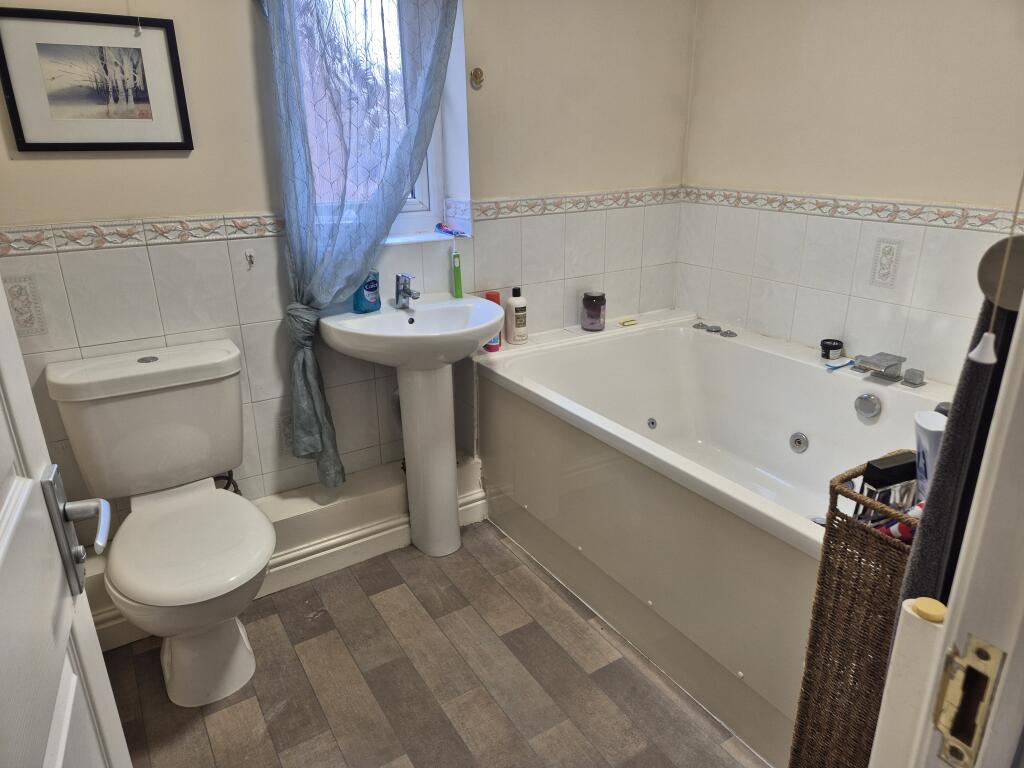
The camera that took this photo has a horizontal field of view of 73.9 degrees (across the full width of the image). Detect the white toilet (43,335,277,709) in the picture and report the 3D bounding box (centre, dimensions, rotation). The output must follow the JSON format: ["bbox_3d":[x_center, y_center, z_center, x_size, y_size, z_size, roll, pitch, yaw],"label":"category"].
[{"bbox_3d":[-0.808,0.367,1.712,0.438,0.776,0.702,-13,23,-31],"label":"white toilet"}]

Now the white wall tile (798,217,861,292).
[{"bbox_3d":[1.121,-0.455,2.399,0.010,0.251,0.203,-13,23,-31],"label":"white wall tile"}]

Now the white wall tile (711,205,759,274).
[{"bbox_3d":[0.894,-0.569,2.720,0.010,0.251,0.203,-13,23,-31],"label":"white wall tile"}]

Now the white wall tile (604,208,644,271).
[{"bbox_3d":[0.455,-0.581,2.734,0.200,0.247,0.012,-13,23,-31],"label":"white wall tile"}]

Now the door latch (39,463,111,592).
[{"bbox_3d":[-0.486,0.191,0.768,0.058,0.152,0.146,-9,22,-23],"label":"door latch"}]

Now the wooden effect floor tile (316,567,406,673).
[{"bbox_3d":[-0.456,0.680,1.991,0.117,0.010,0.466,-12,23,-29],"label":"wooden effect floor tile"}]

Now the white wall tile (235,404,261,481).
[{"bbox_3d":[-0.900,0.198,2.115,0.203,0.251,0.010,-13,23,-31],"label":"white wall tile"}]

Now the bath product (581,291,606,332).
[{"bbox_3d":[0.317,-0.281,2.614,0.096,0.137,0.096,0,20,0],"label":"bath product"}]

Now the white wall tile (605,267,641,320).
[{"bbox_3d":[0.457,-0.365,2.812,0.200,0.212,0.012,-13,23,-31],"label":"white wall tile"}]

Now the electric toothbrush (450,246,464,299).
[{"bbox_3d":[-0.184,-0.374,2.252,0.030,0.181,0.030,-4,20,-9],"label":"electric toothbrush"}]

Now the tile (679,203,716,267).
[{"bbox_3d":[0.783,-0.625,2.878,0.010,0.251,0.196,-13,23,-31],"label":"tile"}]

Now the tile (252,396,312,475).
[{"bbox_3d":[-0.729,0.159,2.221,0.203,0.251,0.010,-13,23,-31],"label":"tile"}]

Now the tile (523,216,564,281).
[{"bbox_3d":[0.119,-0.502,2.524,0.200,0.247,0.012,-13,23,-31],"label":"tile"}]

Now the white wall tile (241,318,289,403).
[{"bbox_3d":[-0.731,-0.079,2.136,0.203,0.251,0.010,-13,23,-31],"label":"white wall tile"}]

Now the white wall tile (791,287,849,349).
[{"bbox_3d":[1.086,-0.226,2.404,0.012,0.212,0.200,-12,23,-30],"label":"white wall tile"}]

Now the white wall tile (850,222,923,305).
[{"bbox_3d":[1.211,-0.390,2.196,0.010,0.247,0.199,-13,23,-31],"label":"white wall tile"}]

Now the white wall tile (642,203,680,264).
[{"bbox_3d":[0.635,-0.633,2.902,0.208,0.251,0.010,-13,23,-31],"label":"white wall tile"}]

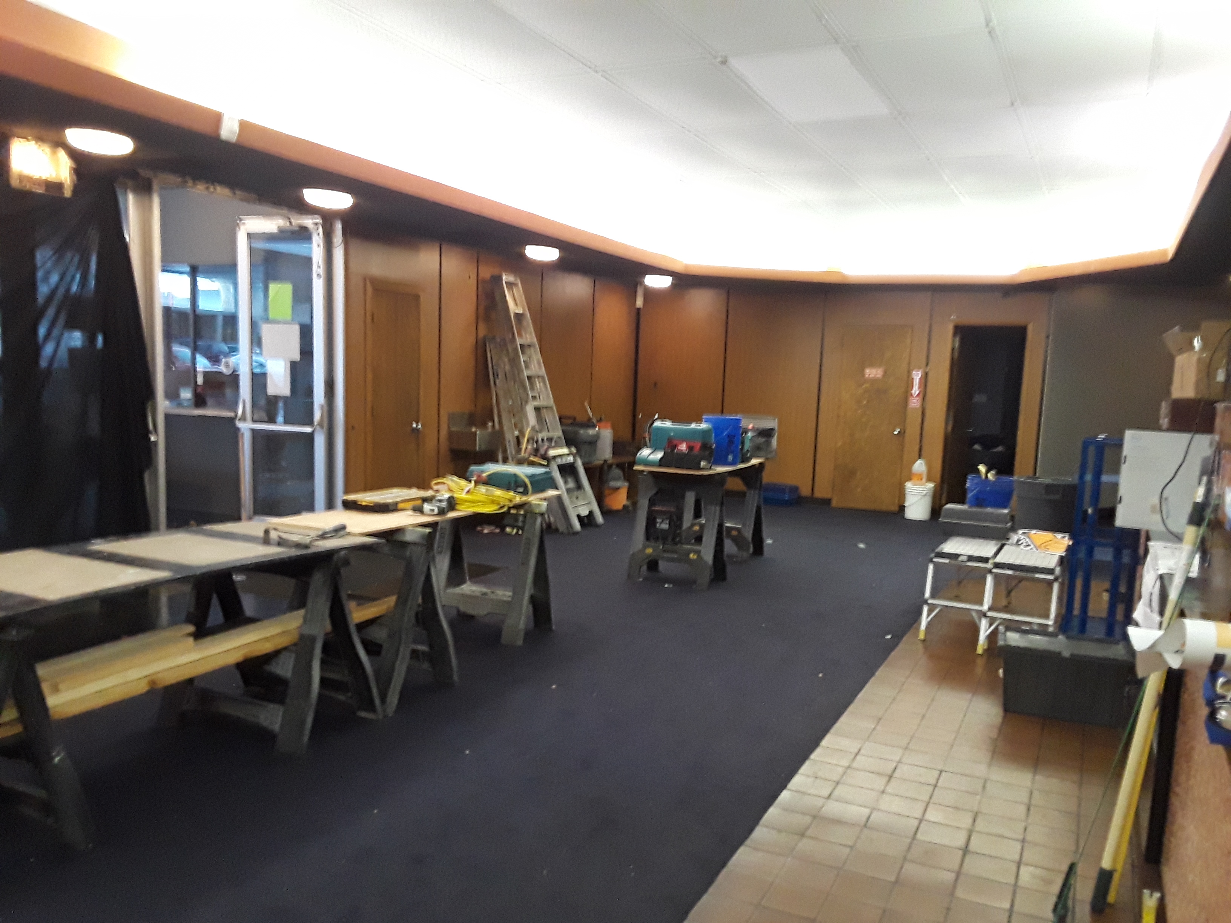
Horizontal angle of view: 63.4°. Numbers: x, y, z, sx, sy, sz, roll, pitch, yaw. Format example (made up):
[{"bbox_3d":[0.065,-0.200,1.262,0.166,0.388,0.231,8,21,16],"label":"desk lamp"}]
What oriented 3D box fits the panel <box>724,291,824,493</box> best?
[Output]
[{"bbox_3d":[1.798,-0.783,11.532,1.138,2.316,0.040,4,6,26],"label":"panel"}]

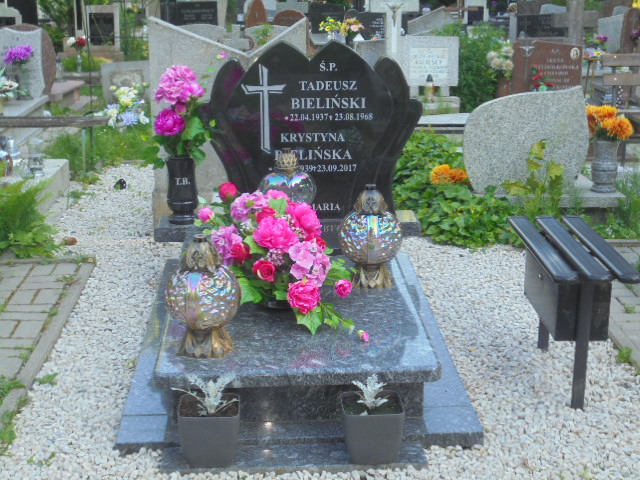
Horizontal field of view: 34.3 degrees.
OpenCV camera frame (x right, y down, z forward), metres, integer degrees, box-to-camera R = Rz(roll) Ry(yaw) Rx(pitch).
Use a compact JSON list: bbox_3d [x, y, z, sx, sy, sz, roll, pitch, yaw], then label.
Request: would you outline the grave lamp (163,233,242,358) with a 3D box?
[{"bbox_3d":[-0.342,0.154,3.048,0.220,0.347,0.220,-1,18,-3],"label":"grave lamp"}]

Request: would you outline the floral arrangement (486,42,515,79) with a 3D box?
[{"bbox_3d":[1.501,-1.499,8.600,0.228,0.322,0.220,0,18,0],"label":"floral arrangement"}]

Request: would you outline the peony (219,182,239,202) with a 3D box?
[{"bbox_3d":[-0.312,-0.162,3.532,0.065,0.068,0.065,-1,18,-3],"label":"peony"}]

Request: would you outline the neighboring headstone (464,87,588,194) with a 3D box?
[{"bbox_3d":[1.019,-0.490,5.104,0.631,0.521,0.090,0,18,0],"label":"neighboring headstone"}]

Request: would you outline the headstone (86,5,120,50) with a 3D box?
[{"bbox_3d":[-2.718,-2.678,13.000,0.427,0.557,0.120,0,18,0],"label":"headstone"}]

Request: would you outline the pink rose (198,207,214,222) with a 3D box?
[{"bbox_3d":[-0.386,-0.087,3.518,0.054,0.054,0.054,-1,18,-3],"label":"pink rose"}]

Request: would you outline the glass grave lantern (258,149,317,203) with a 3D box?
[{"bbox_3d":[-0.126,-0.184,4.032,0.227,0.343,0.131,-1,18,-3],"label":"glass grave lantern"}]

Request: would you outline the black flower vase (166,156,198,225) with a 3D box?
[{"bbox_3d":[-0.582,-0.208,4.319,0.130,0.273,0.130,-1,18,-3],"label":"black flower vase"}]

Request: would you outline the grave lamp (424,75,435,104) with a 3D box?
[{"bbox_3d":[0.846,-1.171,8.000,0.073,0.221,0.075,0,18,0],"label":"grave lamp"}]

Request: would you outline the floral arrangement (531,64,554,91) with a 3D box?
[{"bbox_3d":[1.788,-1.279,8.300,0.184,0.262,0.180,0,18,0],"label":"floral arrangement"}]

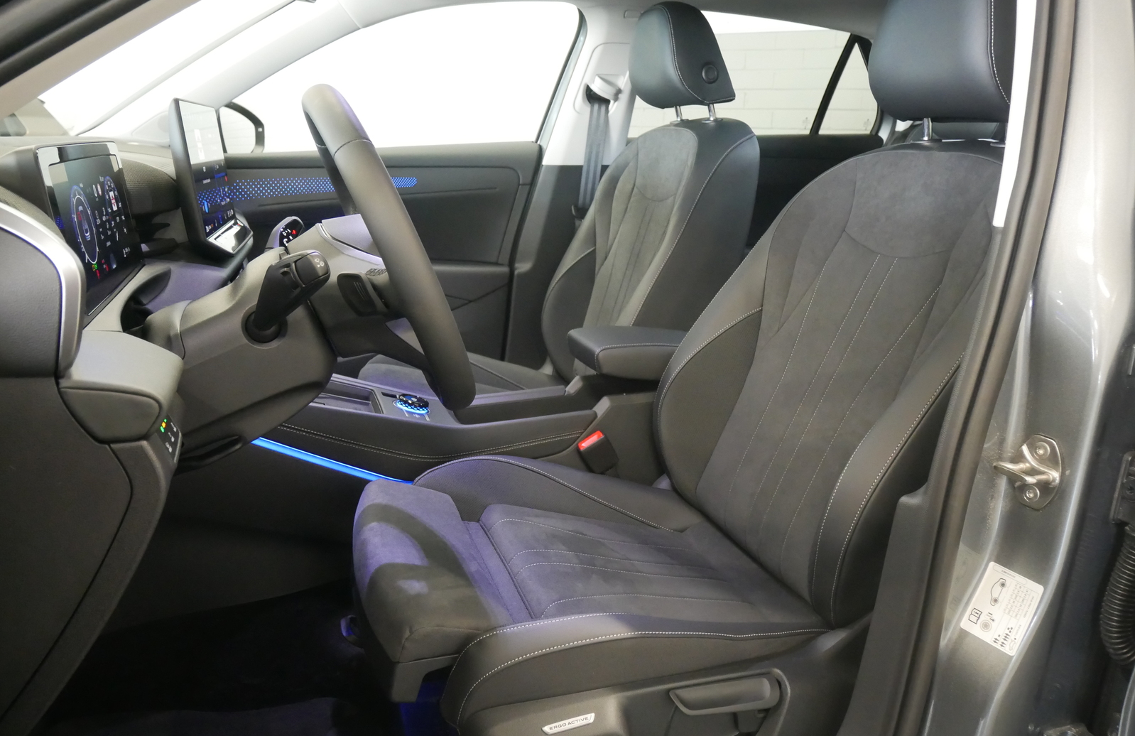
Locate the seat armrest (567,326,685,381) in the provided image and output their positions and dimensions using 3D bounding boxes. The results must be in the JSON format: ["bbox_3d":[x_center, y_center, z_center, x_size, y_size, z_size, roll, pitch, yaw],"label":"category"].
[{"bbox_3d":[0.169,-0.029,1.414,0.310,0.064,0.165,-4,17,-19],"label":"seat armrest"}]

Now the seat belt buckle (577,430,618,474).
[{"bbox_3d":[0.052,0.143,1.305,0.048,0.068,0.028,-33,24,-8],"label":"seat belt buckle"}]

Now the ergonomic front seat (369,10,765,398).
[{"bbox_3d":[-0.044,-0.227,1.686,0.840,1.050,0.540,-4,17,-19],"label":"ergonomic front seat"}]

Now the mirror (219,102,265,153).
[{"bbox_3d":[-0.838,-0.574,1.906,0.145,0.158,0.235,1,16,-1],"label":"mirror"}]

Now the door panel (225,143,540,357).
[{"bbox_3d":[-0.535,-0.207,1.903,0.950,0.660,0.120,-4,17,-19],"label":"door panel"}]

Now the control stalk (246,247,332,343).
[{"bbox_3d":[-0.251,-0.061,0.711,0.042,0.038,0.150,-14,-9,-42],"label":"control stalk"}]

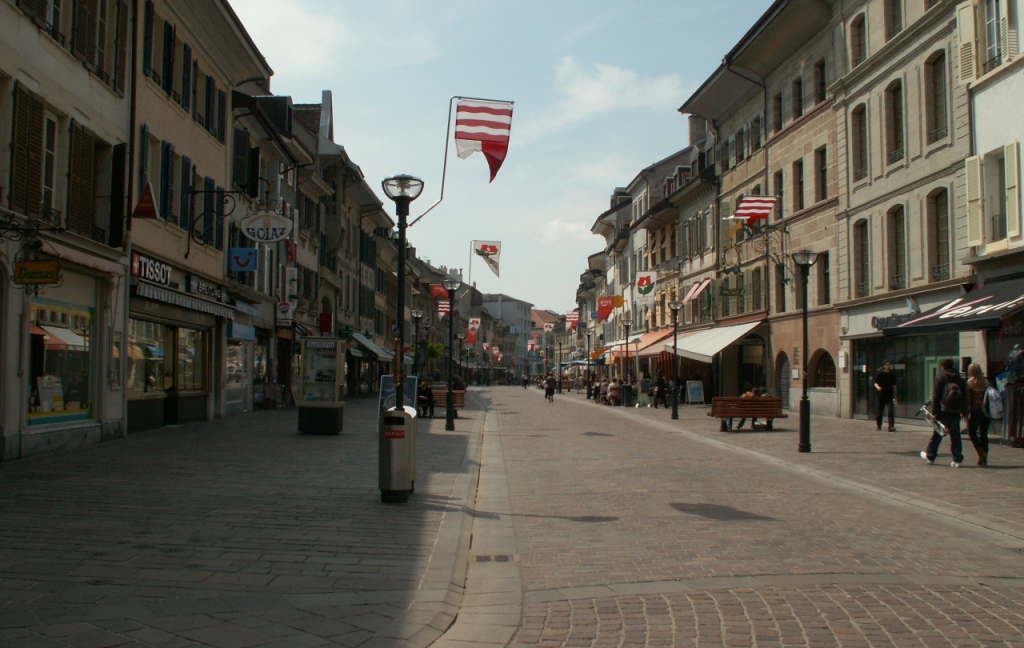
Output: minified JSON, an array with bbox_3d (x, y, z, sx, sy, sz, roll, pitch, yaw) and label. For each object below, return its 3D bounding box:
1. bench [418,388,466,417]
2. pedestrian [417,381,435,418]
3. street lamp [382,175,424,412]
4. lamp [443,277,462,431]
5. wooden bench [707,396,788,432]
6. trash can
[{"bbox_3d":[-2.509,2.725,34.922,1.900,0.880,0.900,0,-3,-2],"label":"bench"},{"bbox_3d":[-3.016,2.632,36.100,0.600,1.280,0.800,0,-3,3],"label":"pedestrian"},{"bbox_3d":[-1.332,0.159,12.650,0.510,3.950,0.510,0,-3,0],"label":"street lamp"},{"bbox_3d":[-1.560,0.816,27.050,0.510,3.950,0.510,0,-3,0],"label":"lamp"},{"bbox_3d":[6.211,2.406,27.322,1.920,0.880,0.900,0,-3,-2],"label":"wooden bench"},{"bbox_3d":[-1.398,1.588,12.778,0.410,1.100,0.850,0,-3,-2],"label":"trash can"}]

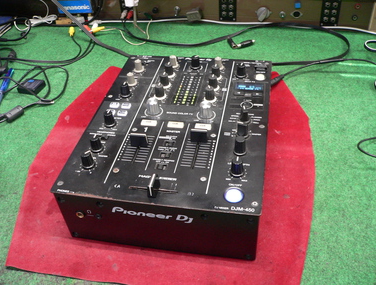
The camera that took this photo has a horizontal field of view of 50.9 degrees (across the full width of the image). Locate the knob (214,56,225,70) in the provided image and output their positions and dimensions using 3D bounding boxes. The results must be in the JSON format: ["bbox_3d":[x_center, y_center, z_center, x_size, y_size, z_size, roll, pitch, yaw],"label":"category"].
[{"bbox_3d":[0.047,-0.122,0.605,0.016,0.016,0.016,5,42,10],"label":"knob"}]

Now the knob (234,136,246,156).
[{"bbox_3d":[0.061,0.004,0.459,0.016,0.017,0.016,5,42,10],"label":"knob"}]

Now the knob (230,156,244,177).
[{"bbox_3d":[0.054,0.027,0.433,0.016,0.018,0.016,5,42,10],"label":"knob"}]

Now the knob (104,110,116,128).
[{"bbox_3d":[-0.101,-0.030,0.512,0.015,0.018,0.015,-3,42,2],"label":"knob"}]

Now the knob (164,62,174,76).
[{"bbox_3d":[-0.030,-0.116,0.629,0.017,0.019,0.017,5,42,10],"label":"knob"}]

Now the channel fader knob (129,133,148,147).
[{"bbox_3d":[-0.059,-0.004,0.480,0.020,0.015,0.010,5,42,10],"label":"channel fader knob"}]

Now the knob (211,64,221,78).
[{"bbox_3d":[0.042,-0.102,0.580,0.015,0.018,0.015,-3,42,2],"label":"knob"}]

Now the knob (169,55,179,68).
[{"bbox_3d":[-0.025,-0.135,0.652,0.017,0.017,0.017,5,42,10],"label":"knob"}]

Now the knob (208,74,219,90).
[{"bbox_3d":[0.038,-0.091,0.595,0.018,0.019,0.018,5,42,10],"label":"knob"}]

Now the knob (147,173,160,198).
[{"bbox_3d":[-0.036,0.046,0.422,0.010,0.015,0.021,5,42,10],"label":"knob"}]

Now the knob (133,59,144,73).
[{"bbox_3d":[-0.077,-0.120,0.613,0.016,0.016,0.016,5,42,10],"label":"knob"}]

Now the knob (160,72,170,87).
[{"bbox_3d":[-0.034,-0.090,0.574,0.015,0.018,0.015,-3,42,2],"label":"knob"}]

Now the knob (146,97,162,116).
[{"bbox_3d":[-0.048,-0.052,0.557,0.018,0.019,0.018,5,42,10],"label":"knob"}]

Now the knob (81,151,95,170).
[{"bbox_3d":[-0.116,0.021,0.457,0.015,0.017,0.015,-3,42,2],"label":"knob"}]

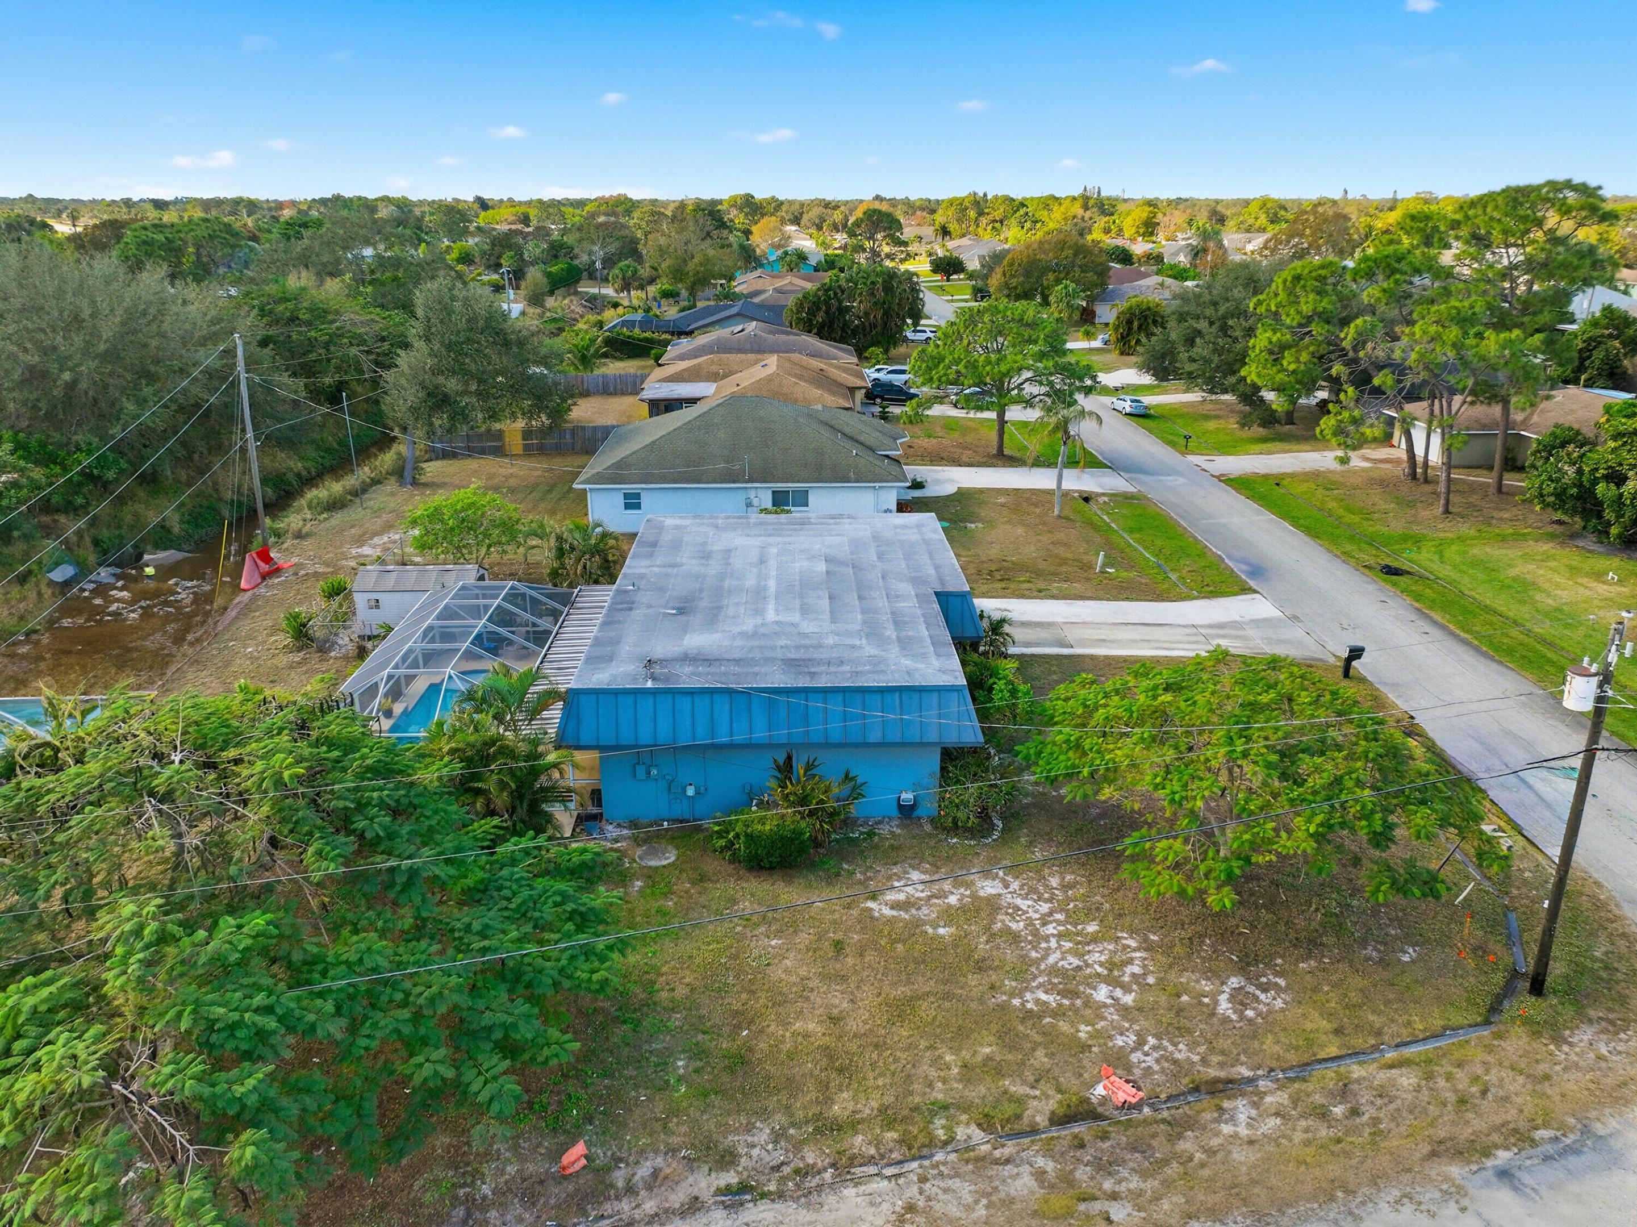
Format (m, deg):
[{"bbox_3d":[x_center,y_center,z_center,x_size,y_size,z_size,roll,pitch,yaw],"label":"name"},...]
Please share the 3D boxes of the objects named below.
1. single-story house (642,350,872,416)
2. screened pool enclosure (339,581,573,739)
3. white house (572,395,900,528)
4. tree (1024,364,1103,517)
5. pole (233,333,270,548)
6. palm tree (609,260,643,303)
[{"bbox_3d":[-4.628,-16.677,85.077,16.900,4.600,19.200,0,20,0],"label":"single-story house"},{"bbox_3d":[-11.566,1.857,36.886,5.454,3.499,12.078,0,20,-1],"label":"screened pool enclosure"},{"bbox_3d":[-3.371,-9.168,63.394,17.850,5.600,15.100,0,20,0],"label":"white house"},{"bbox_3d":[13.242,-9.034,59.962,4.091,8.048,3.923,0,20,0],"label":"tree"},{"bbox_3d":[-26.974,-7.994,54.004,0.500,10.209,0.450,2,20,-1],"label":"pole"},{"bbox_3d":[-30.728,-52.424,179.964,4.951,6.833,4.849,0,20,0],"label":"palm tree"}]

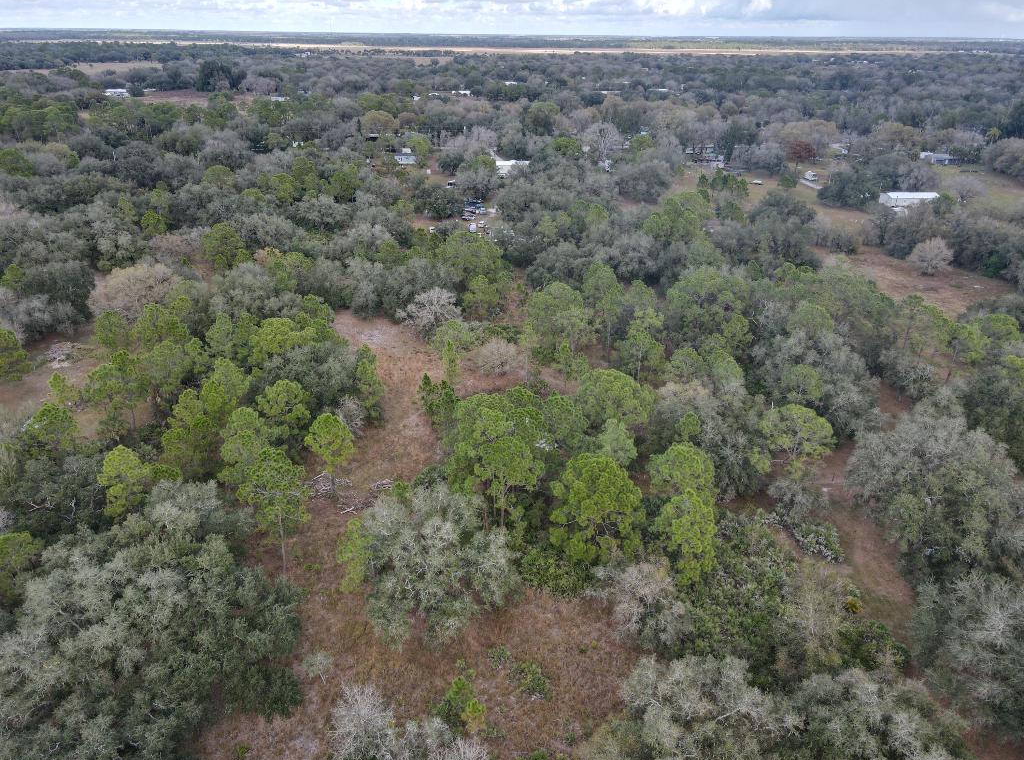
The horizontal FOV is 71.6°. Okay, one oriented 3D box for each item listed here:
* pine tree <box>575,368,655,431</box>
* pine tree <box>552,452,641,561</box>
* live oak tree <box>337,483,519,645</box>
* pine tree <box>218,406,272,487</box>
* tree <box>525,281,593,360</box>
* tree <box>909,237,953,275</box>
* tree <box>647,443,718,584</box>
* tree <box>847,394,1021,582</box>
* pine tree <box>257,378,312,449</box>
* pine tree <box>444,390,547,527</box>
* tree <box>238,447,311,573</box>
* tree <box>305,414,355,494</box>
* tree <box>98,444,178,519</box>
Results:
[{"bbox_3d":[15.550,5.299,109.538,12.000,14.000,12.000,1,26,0],"label":"pine tree"},{"bbox_3d":[10.200,16.760,85.750,10.800,16.380,10.500,4,26,8],"label":"pine tree"},{"bbox_3d":[-8.095,20.081,77.916,17.500,15.000,18.500,1,26,0],"label":"live oak tree"},{"bbox_3d":[-37.290,10.710,99.440,7.300,14.300,7.300,-10,28,-21],"label":"pine tree"},{"bbox_3d":[9.720,-11.500,143.920,13.000,15.680,11.500,2,26,4],"label":"tree"},{"bbox_3d":[113.628,-33.353,193.368,10.600,11.000,10.600,1,26,0],"label":"tree"},{"bbox_3d":[19.960,16.930,83.330,8.300,18.360,8.300,8,27,15],"label":"tree"},{"bbox_3d":[51.875,13.227,90.752,18.000,17.000,19.500,1,26,0],"label":"tree"},{"bbox_3d":[-35.260,6.670,108.750,8.000,13.360,8.000,-9,28,-18],"label":"pine tree"},{"bbox_3d":[-2.160,11.550,92.370,12.500,19.660,11.500,0,26,-1],"label":"pine tree"},{"bbox_3d":[-27.858,16.259,83.819,8.000,16.300,8.000,1,26,0],"label":"tree"},{"bbox_3d":[-25.950,10.950,100.540,7.000,13.090,7.000,-7,27,-15],"label":"tree"},{"bbox_3d":[-45.746,14.908,88.478,9.000,14.300,9.000,1,26,0],"label":"tree"}]

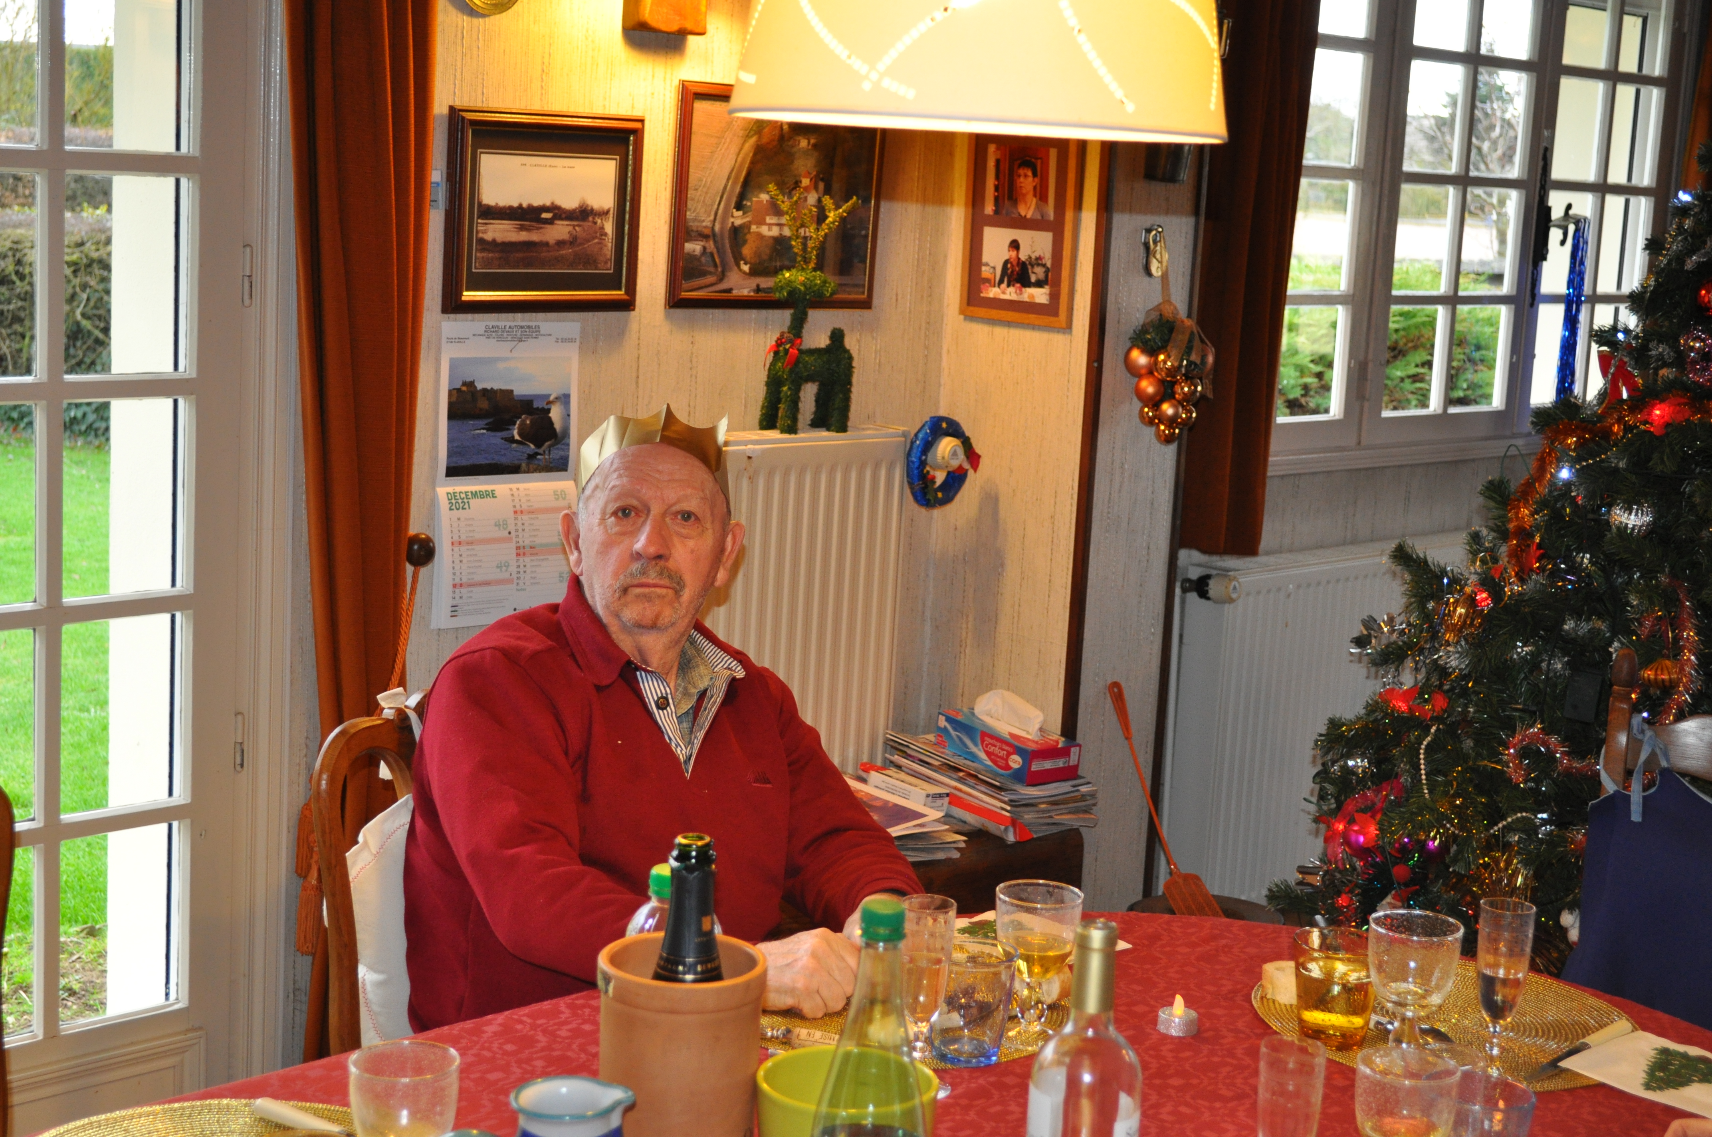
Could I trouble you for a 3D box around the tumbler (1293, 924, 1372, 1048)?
[{"bbox_3d":[0.453,0.398,2.330,0.087,0.098,0.087,3,9,0],"label":"tumbler"}]

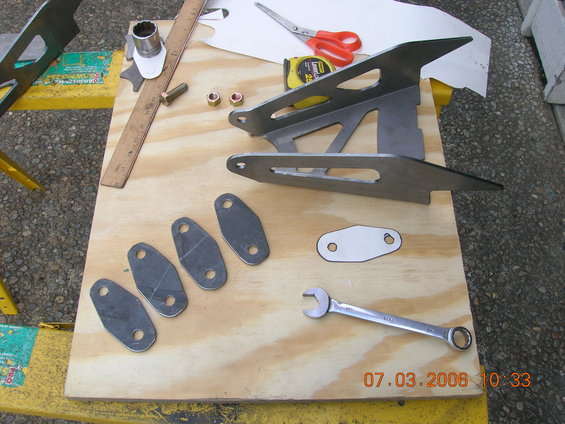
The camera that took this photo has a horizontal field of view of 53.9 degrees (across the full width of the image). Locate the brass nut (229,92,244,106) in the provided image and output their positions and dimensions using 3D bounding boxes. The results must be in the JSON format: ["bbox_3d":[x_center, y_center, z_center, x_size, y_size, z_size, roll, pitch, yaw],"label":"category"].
[{"bbox_3d":[-0.068,-0.167,0.823,0.021,0.011,0.020,0,62,0],"label":"brass nut"}]

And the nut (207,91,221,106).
[{"bbox_3d":[-0.100,-0.168,0.822,0.021,0.011,0.020,0,62,0],"label":"nut"}]

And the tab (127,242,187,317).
[{"bbox_3d":[-0.158,0.082,0.691,0.052,0.005,0.111,-32,66,-16],"label":"tab"}]

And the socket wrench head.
[{"bbox_3d":[-0.208,-0.266,0.854,0.037,0.040,0.037,0,62,0],"label":"socket wrench head"}]

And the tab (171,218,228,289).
[{"bbox_3d":[-0.109,0.051,0.708,0.052,0.005,0.111,-28,65,-14],"label":"tab"}]

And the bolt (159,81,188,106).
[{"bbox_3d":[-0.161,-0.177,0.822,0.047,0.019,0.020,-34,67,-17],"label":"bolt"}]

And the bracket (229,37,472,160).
[{"bbox_3d":[0.110,-0.116,0.741,0.363,0.108,0.219,-9,62,-5],"label":"bracket"}]

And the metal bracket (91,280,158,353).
[{"bbox_3d":[-0.195,0.122,0.669,0.052,0.005,0.111,-39,68,-19],"label":"metal bracket"}]

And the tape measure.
[{"bbox_3d":[0.040,-0.192,0.820,0.076,0.041,0.066,0,62,0],"label":"tape measure"}]

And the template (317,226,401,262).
[{"bbox_3d":[0.101,0.041,0.717,0.111,0.001,0.052,-7,62,-4],"label":"template"}]

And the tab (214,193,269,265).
[{"bbox_3d":[-0.055,0.020,0.725,0.052,0.005,0.111,-25,65,-13],"label":"tab"}]

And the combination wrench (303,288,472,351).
[{"bbox_3d":[0.123,0.129,0.663,0.202,0.013,0.038,12,62,6],"label":"combination wrench"}]

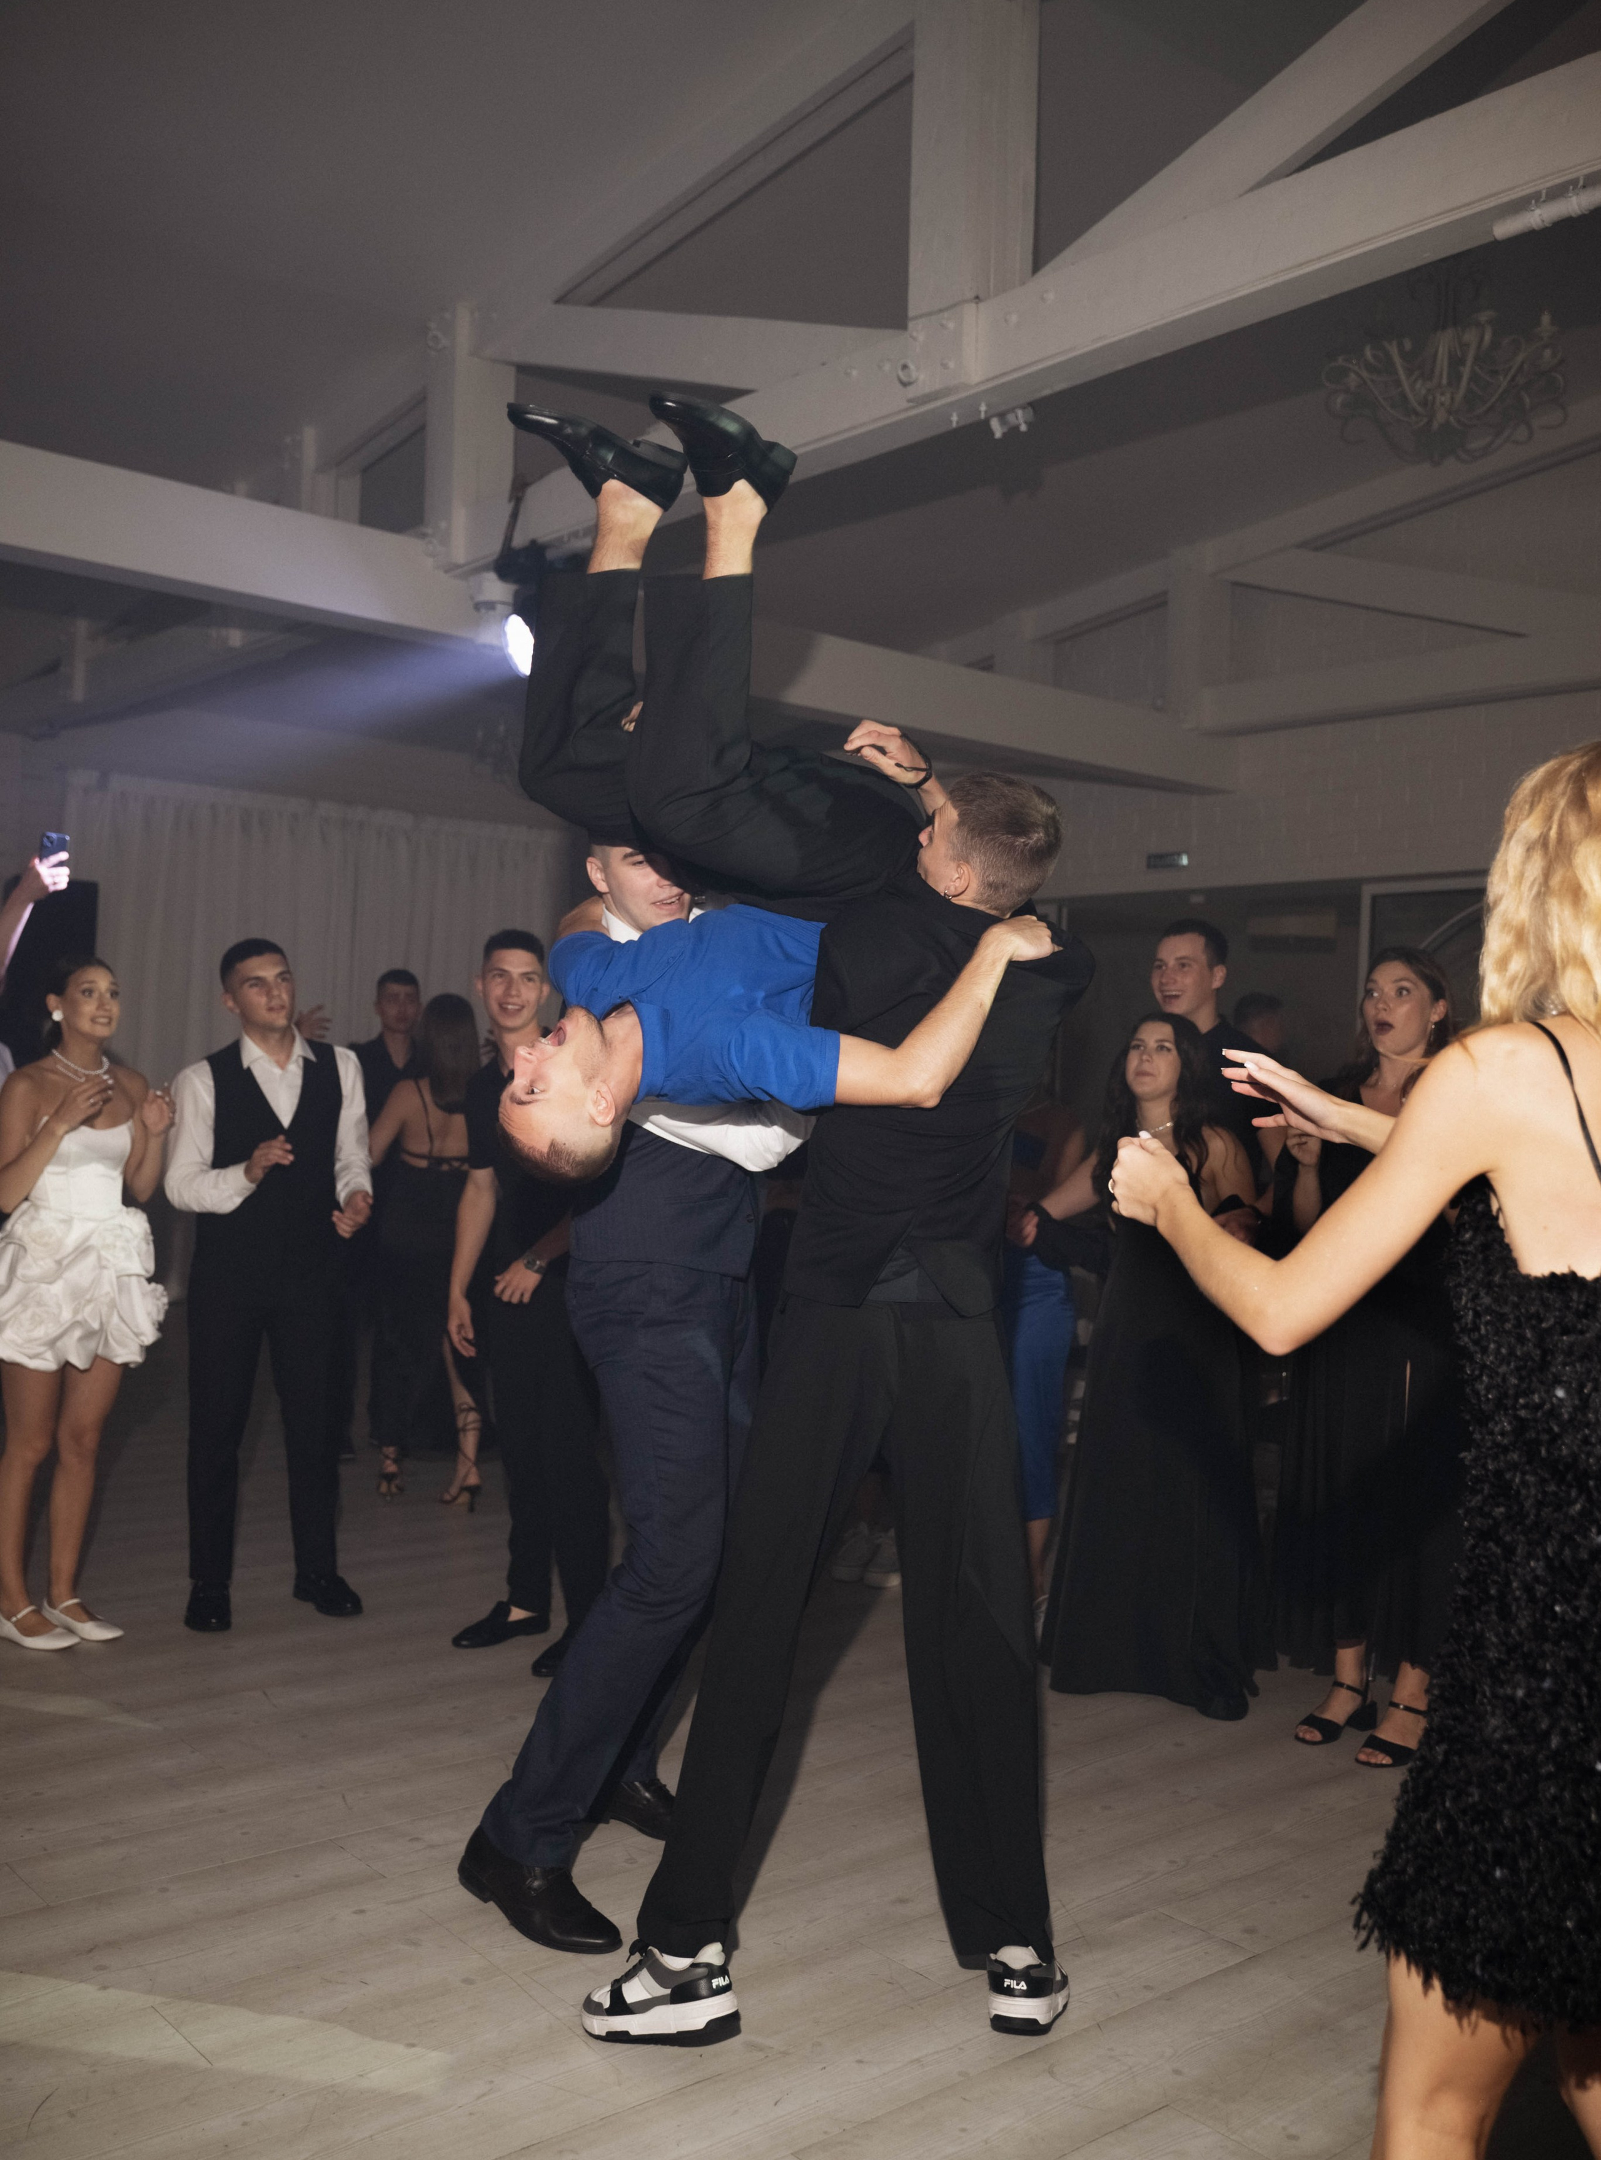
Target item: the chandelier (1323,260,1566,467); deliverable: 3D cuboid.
[{"bbox_3d":[1.964,-2.215,5.692,0.718,0.604,0.718,2,0,19],"label":"chandelier"}]

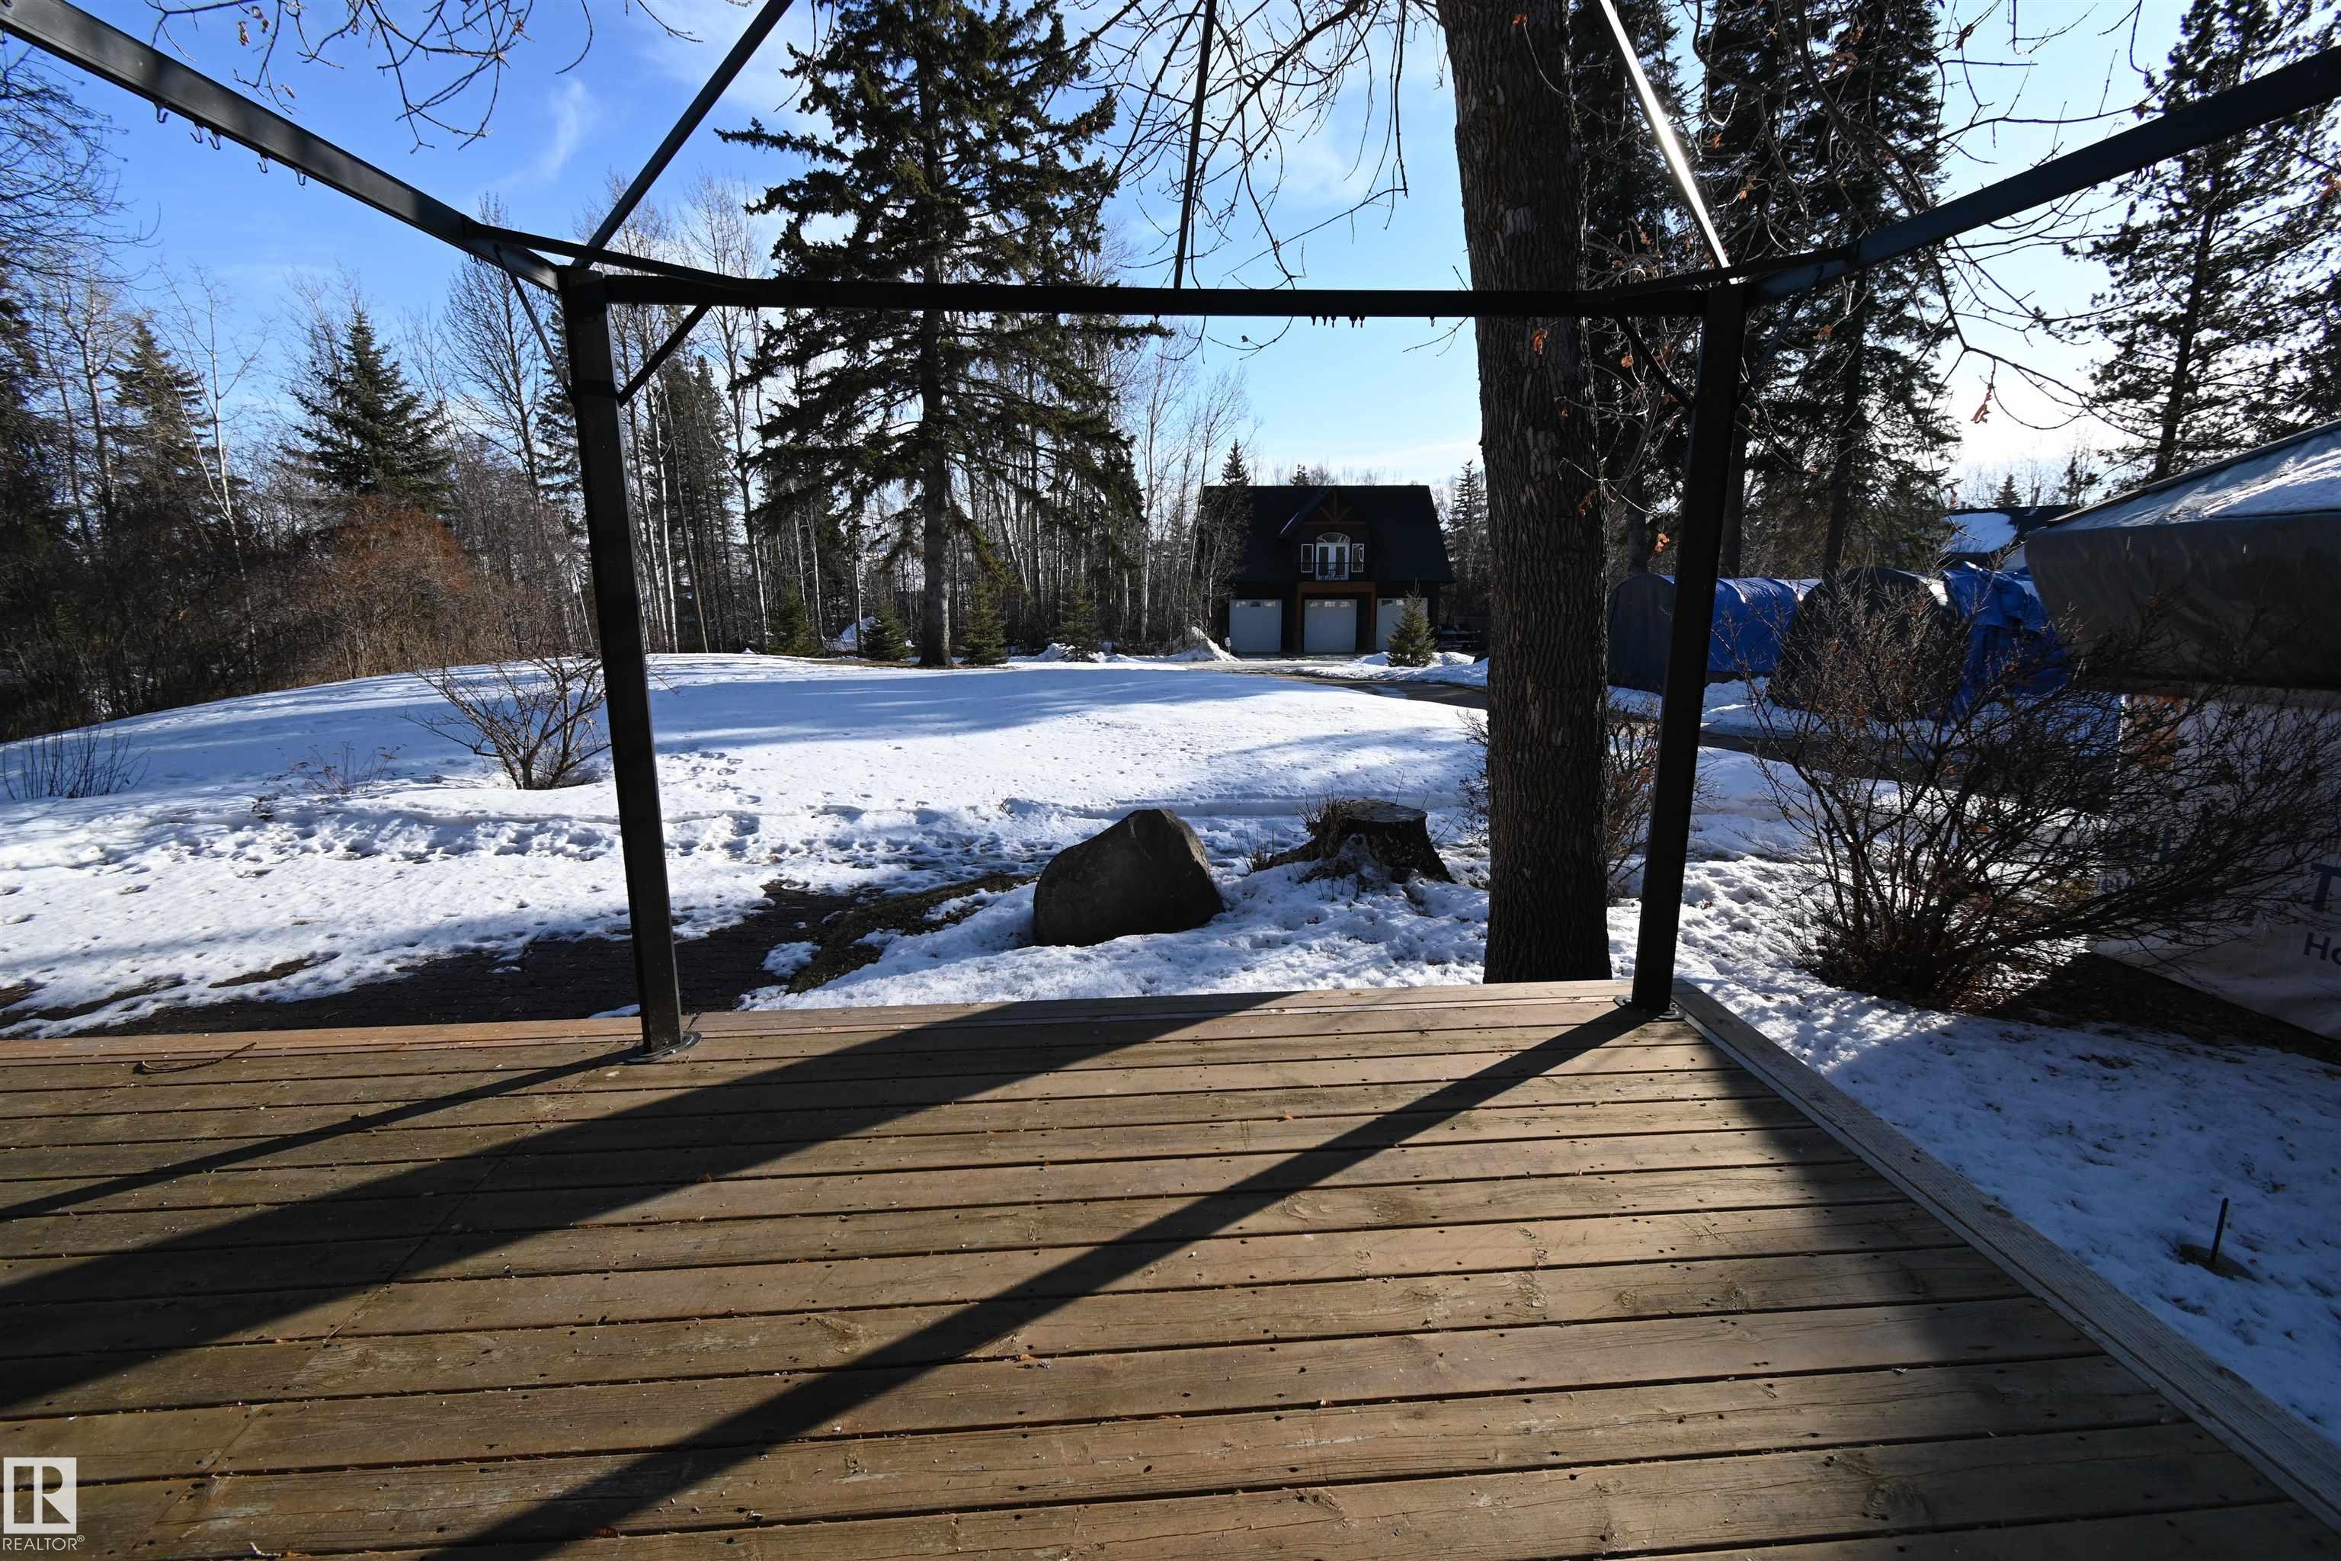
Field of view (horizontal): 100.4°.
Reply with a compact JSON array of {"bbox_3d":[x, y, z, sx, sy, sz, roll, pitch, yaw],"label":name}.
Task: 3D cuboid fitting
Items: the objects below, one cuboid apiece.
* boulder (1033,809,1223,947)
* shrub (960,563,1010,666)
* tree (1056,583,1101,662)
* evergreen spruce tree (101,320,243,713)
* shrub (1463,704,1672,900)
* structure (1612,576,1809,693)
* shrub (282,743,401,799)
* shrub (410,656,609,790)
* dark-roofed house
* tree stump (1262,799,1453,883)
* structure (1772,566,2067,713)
[{"bbox_3d":[-0.222,0.465,5.036,0.984,0.662,0.750,0,11,0],"label":"boulder"},{"bbox_3d":[-5.353,-4.682,28.129,1.477,2.812,1.500,0,11,0],"label":"shrub"},{"bbox_3d":[-2.871,-4.959,30.621,1.435,2.440,1.450,0,11,0],"label":"tree"},{"bbox_3d":[-20.337,-5.235,19.874,2.498,7.759,2.500,-11,16,-44],"label":"evergreen spruce tree"},{"bbox_3d":[2.348,0.082,5.723,1.172,1.070,1.100,5,12,22],"label":"shrub"},{"bbox_3d":[13.209,-3.267,22.008,5.400,2.550,3.300,-3,12,-15],"label":"structure"},{"bbox_3d":[-6.485,-0.070,7.635,0.763,0.437,0.700,-9,15,-40],"label":"shrub"},{"bbox_3d":[-5.300,-0.457,7.864,1.487,1.085,1.400,-7,13,-33],"label":"shrub"},{"bbox_3d":[8.544,-12.415,56.969,13.097,9.158,11.000,0,11,0],"label":"dark-roofed house"},{"bbox_3d":[1.121,0.320,5.822,1.137,0.431,0.950,0,11,0],"label":"tree stump"},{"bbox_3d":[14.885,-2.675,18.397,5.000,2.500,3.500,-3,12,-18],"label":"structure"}]

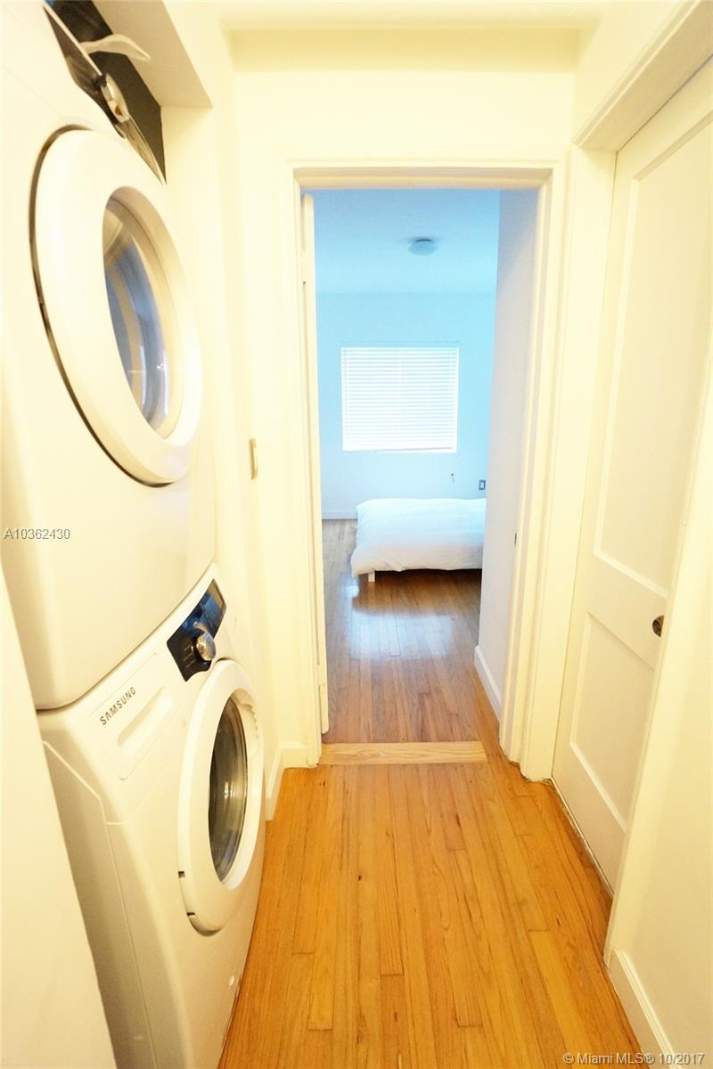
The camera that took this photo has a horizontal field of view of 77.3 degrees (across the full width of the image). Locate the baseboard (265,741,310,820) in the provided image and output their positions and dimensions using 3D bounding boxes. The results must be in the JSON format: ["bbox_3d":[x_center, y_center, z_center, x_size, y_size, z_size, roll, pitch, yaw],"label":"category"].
[{"bbox_3d":[-0.254,0.900,1.649,0.120,0.117,0.256,-1,15,1],"label":"baseboard"}]

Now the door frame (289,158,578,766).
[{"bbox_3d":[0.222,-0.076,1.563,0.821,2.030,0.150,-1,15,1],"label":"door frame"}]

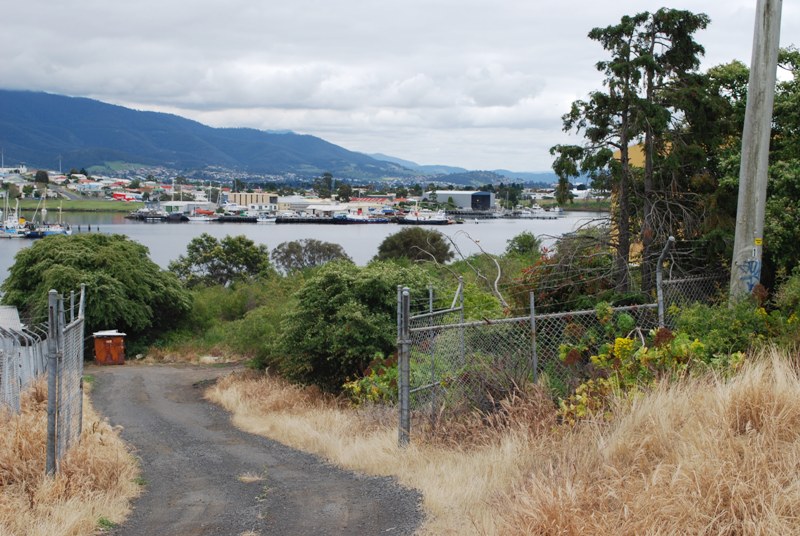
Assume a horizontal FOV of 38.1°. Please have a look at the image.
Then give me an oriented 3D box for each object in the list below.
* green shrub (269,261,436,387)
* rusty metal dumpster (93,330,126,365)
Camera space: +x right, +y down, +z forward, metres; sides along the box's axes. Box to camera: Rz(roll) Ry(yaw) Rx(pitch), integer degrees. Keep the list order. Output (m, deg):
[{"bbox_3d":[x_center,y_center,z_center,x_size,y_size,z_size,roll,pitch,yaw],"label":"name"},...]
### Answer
[{"bbox_3d":[-1.108,1.388,27.000,3.800,3.100,3.400,0,4,0],"label":"green shrub"},{"bbox_3d":[-10.544,2.904,42.000,1.180,1.200,1.120,-1,5,-17],"label":"rusty metal dumpster"}]

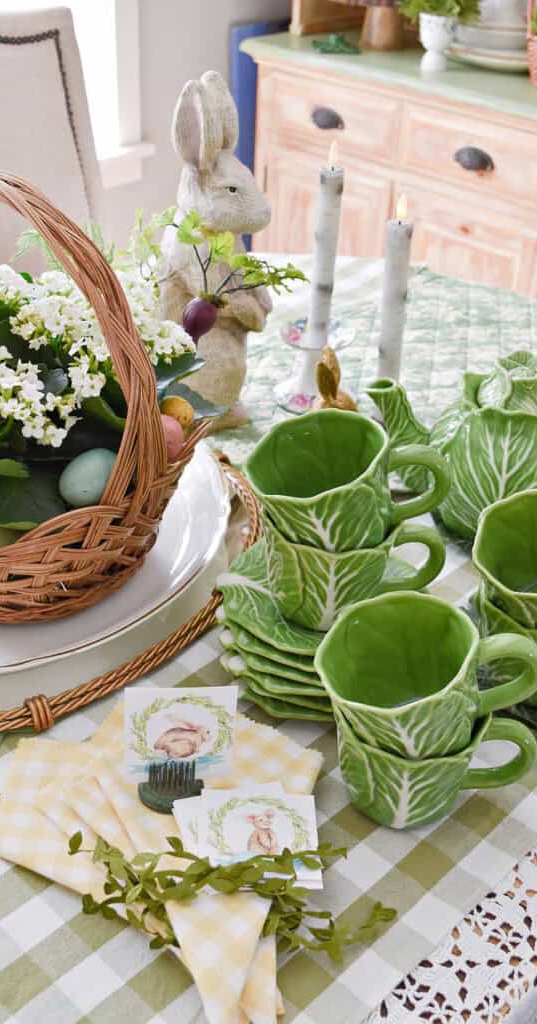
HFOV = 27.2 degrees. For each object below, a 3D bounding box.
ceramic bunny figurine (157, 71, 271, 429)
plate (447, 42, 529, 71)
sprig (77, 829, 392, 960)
[{"bbox_3d":[-0.049,-0.241,1.041,0.113,0.326,0.097,8,32,9],"label":"ceramic bunny figurine"},{"bbox_3d":[0.467,-0.852,2.080,0.270,0.026,0.270,3,31,0],"label":"plate"},{"bbox_3d":[-0.022,0.201,0.595,0.180,0.035,0.073,4,31,2],"label":"sprig"}]

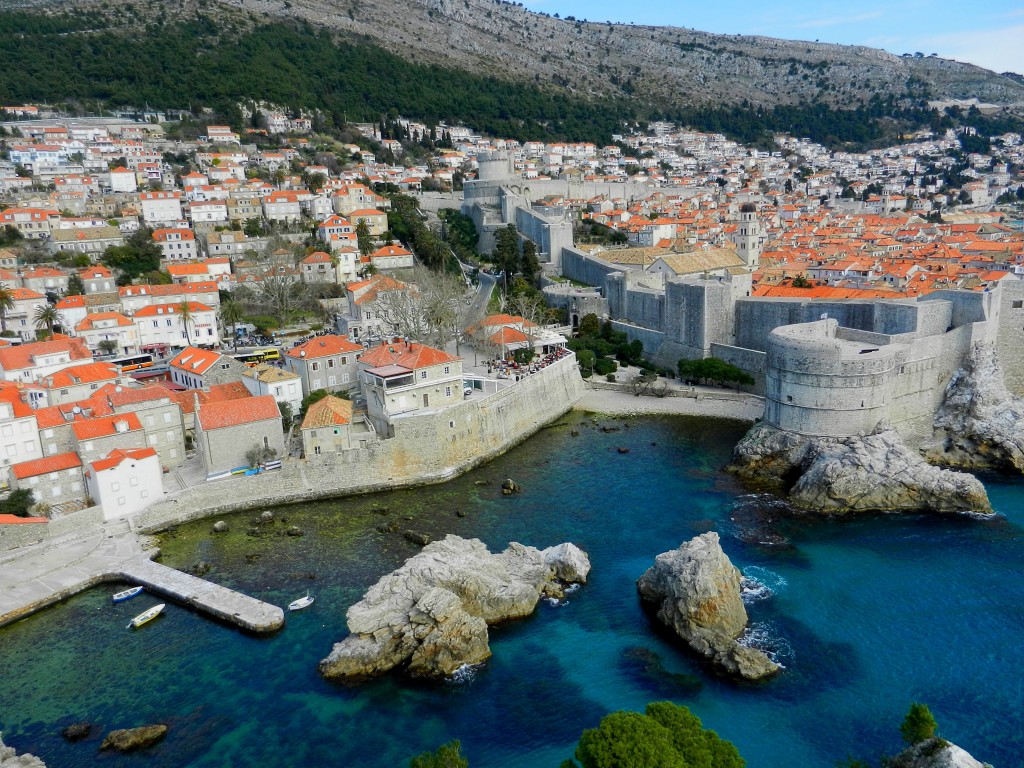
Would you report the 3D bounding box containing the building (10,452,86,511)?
[{"bbox_3d":[-73.320,15.450,117.300,8.800,7.650,6.300,-14,19,-38],"label":"building"}]

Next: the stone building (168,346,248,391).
[{"bbox_3d":[-66.270,-3.130,162.440,10.200,8.600,16.500,-16,20,-42],"label":"stone building"}]

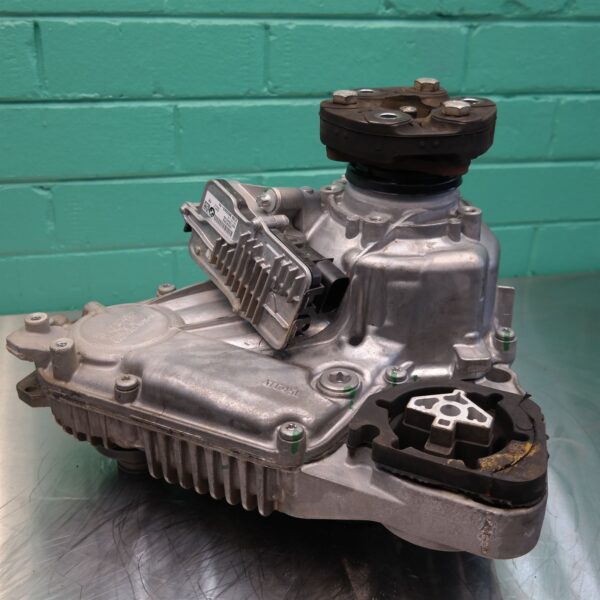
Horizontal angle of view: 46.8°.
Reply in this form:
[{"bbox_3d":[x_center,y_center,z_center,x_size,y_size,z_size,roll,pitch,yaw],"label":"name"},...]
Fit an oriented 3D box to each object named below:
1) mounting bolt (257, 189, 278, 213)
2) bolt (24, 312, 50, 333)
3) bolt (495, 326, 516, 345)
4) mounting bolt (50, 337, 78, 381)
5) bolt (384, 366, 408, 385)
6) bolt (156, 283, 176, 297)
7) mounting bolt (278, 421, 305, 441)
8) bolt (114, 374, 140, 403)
[{"bbox_3d":[-0.026,-0.076,0.540,0.010,0.018,0.018,-14,31,-26],"label":"mounting bolt"},{"bbox_3d":[-0.210,0.018,0.555,0.018,0.009,0.018,0,27,0],"label":"bolt"},{"bbox_3d":[0.182,0.032,0.612,0.017,0.007,0.017,0,27,0],"label":"bolt"},{"bbox_3d":[-0.177,0.045,0.519,0.018,0.027,0.018,0,27,0],"label":"mounting bolt"},{"bbox_3d":[0.074,0.058,0.533,0.017,0.006,0.017,0,27,0],"label":"bolt"},{"bbox_3d":[-0.123,-0.009,0.642,0.017,0.007,0.017,0,27,0],"label":"bolt"},{"bbox_3d":[-0.005,0.086,0.455,0.017,0.006,0.017,0,27,0],"label":"mounting bolt"},{"bbox_3d":[-0.124,0.064,0.499,0.017,0.013,0.017,0,27,0],"label":"bolt"}]

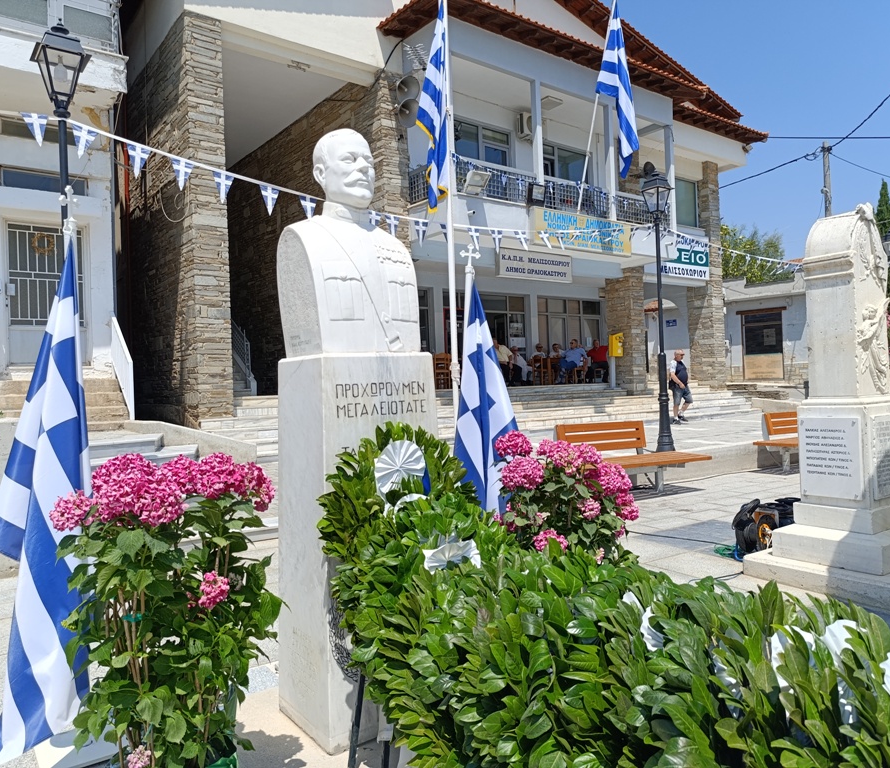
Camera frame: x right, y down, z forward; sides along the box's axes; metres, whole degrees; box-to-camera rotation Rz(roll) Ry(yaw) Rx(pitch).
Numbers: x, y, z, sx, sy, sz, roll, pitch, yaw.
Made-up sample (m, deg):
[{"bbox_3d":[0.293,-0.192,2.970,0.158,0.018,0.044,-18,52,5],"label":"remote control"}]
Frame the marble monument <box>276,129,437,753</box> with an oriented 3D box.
[{"bbox_3d":[-0.342,0.128,2.478,0.455,2.123,0.415,-2,0,-36],"label":"marble monument"}]

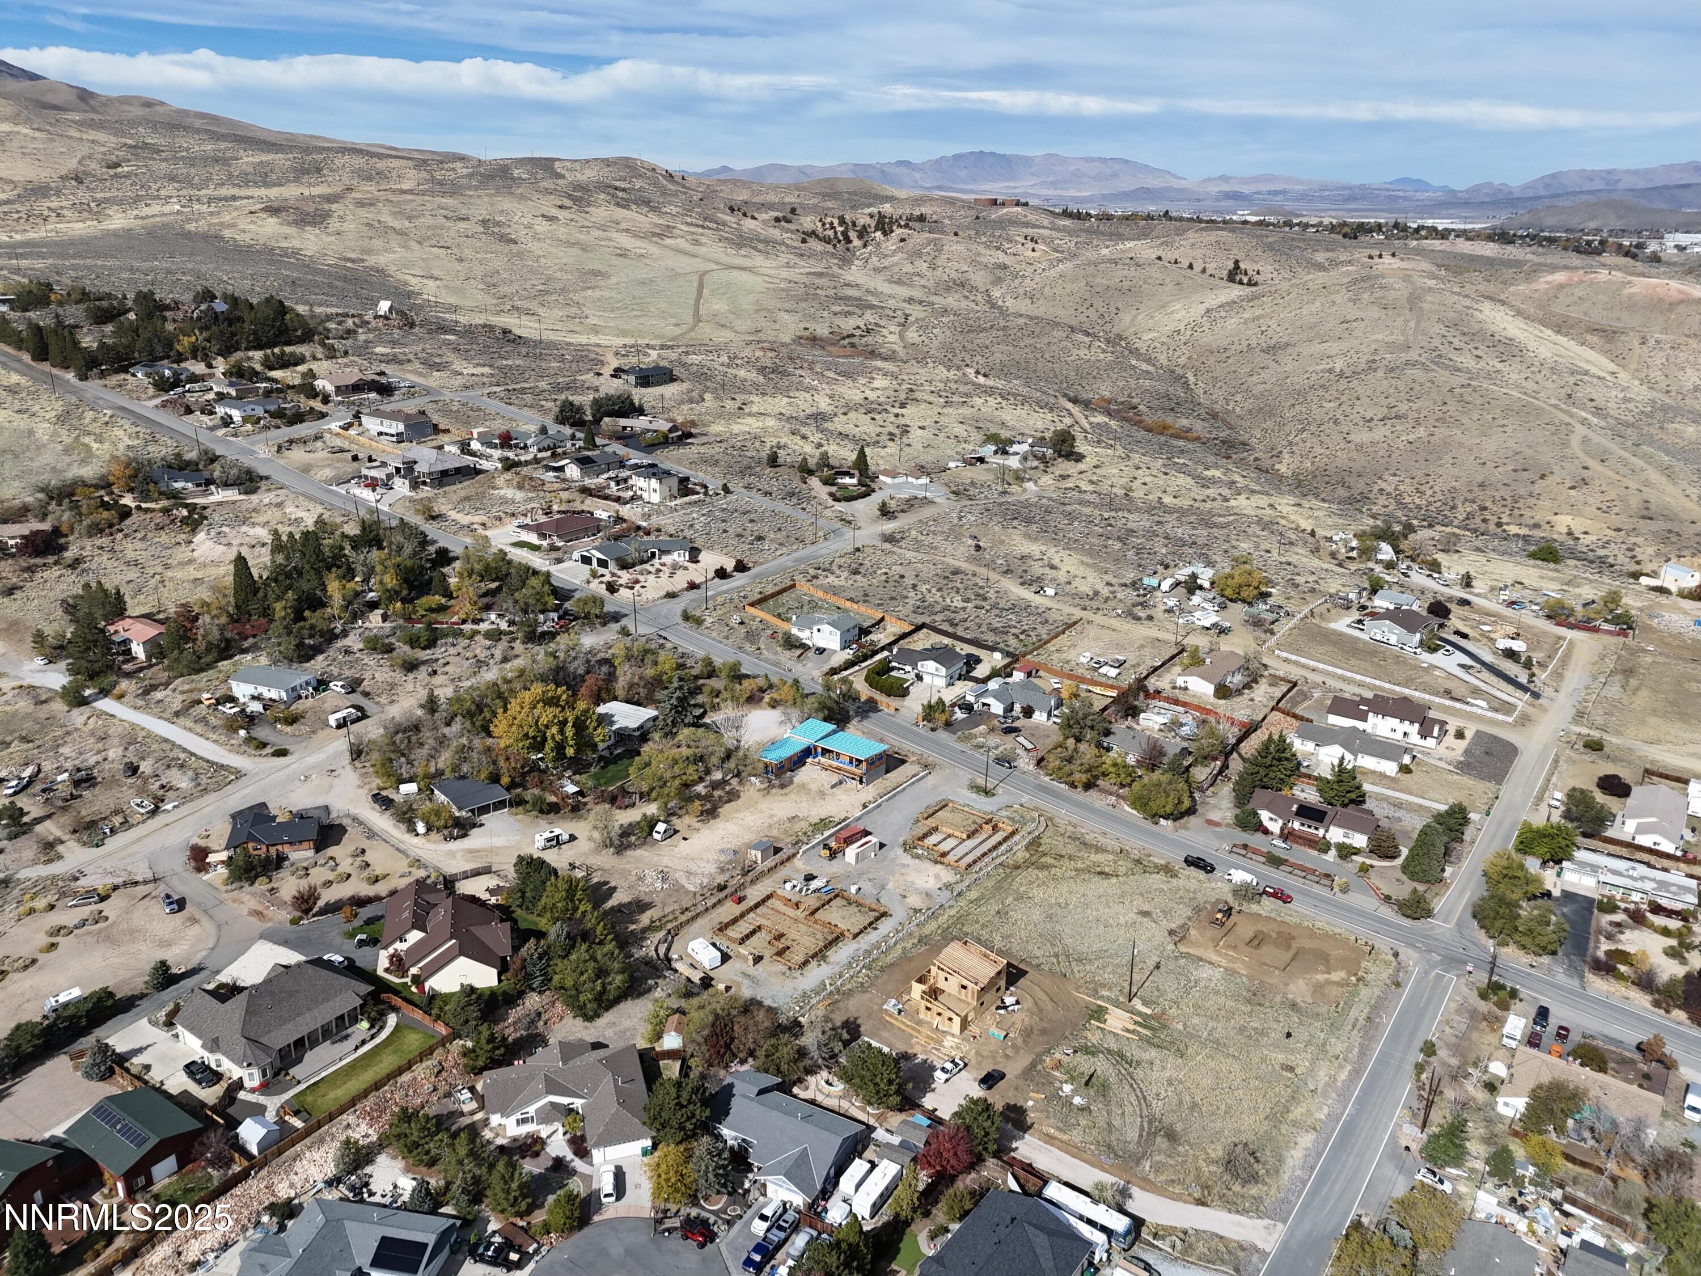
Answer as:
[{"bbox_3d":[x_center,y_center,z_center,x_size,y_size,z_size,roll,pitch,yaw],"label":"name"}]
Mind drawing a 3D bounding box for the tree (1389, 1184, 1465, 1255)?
[{"bbox_3d":[73.920,74.600,151.340,8.900,7.500,8.900,13,25,30],"label":"tree"}]

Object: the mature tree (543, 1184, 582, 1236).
[{"bbox_3d":[-37.752,74.982,154.399,5.000,7.300,5.000,0,21,0],"label":"mature tree"}]

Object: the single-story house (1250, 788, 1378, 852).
[{"bbox_3d":[97.130,36.940,246.960,25.100,4.680,13.720,14,25,32],"label":"single-story house"}]

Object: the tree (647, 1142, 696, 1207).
[{"bbox_3d":[-21.750,64.760,142.640,6.000,8.200,6.000,0,21,0],"label":"tree"}]

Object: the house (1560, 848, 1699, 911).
[{"bbox_3d":[154.660,47.860,234.280,22.900,3.600,10.500,14,25,32],"label":"house"}]

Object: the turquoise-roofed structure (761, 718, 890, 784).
[{"bbox_3d":[-5.477,25.981,254.328,21.340,7.080,17.700,14,25,33],"label":"turquoise-roofed structure"}]

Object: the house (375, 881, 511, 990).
[{"bbox_3d":[-57.270,41.430,166.700,17.650,6.380,22.850,-6,22,-15],"label":"house"}]

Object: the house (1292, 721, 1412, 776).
[{"bbox_3d":[116.250,24.980,272.710,24.910,4.880,13.320,13,24,31],"label":"house"}]

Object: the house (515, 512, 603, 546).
[{"bbox_3d":[-85.710,-33.300,347.570,16.400,5.200,18.000,12,24,29],"label":"house"}]

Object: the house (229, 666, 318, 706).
[{"bbox_3d":[-112.700,9.090,230.580,14.200,5.000,8.000,8,23,20],"label":"house"}]

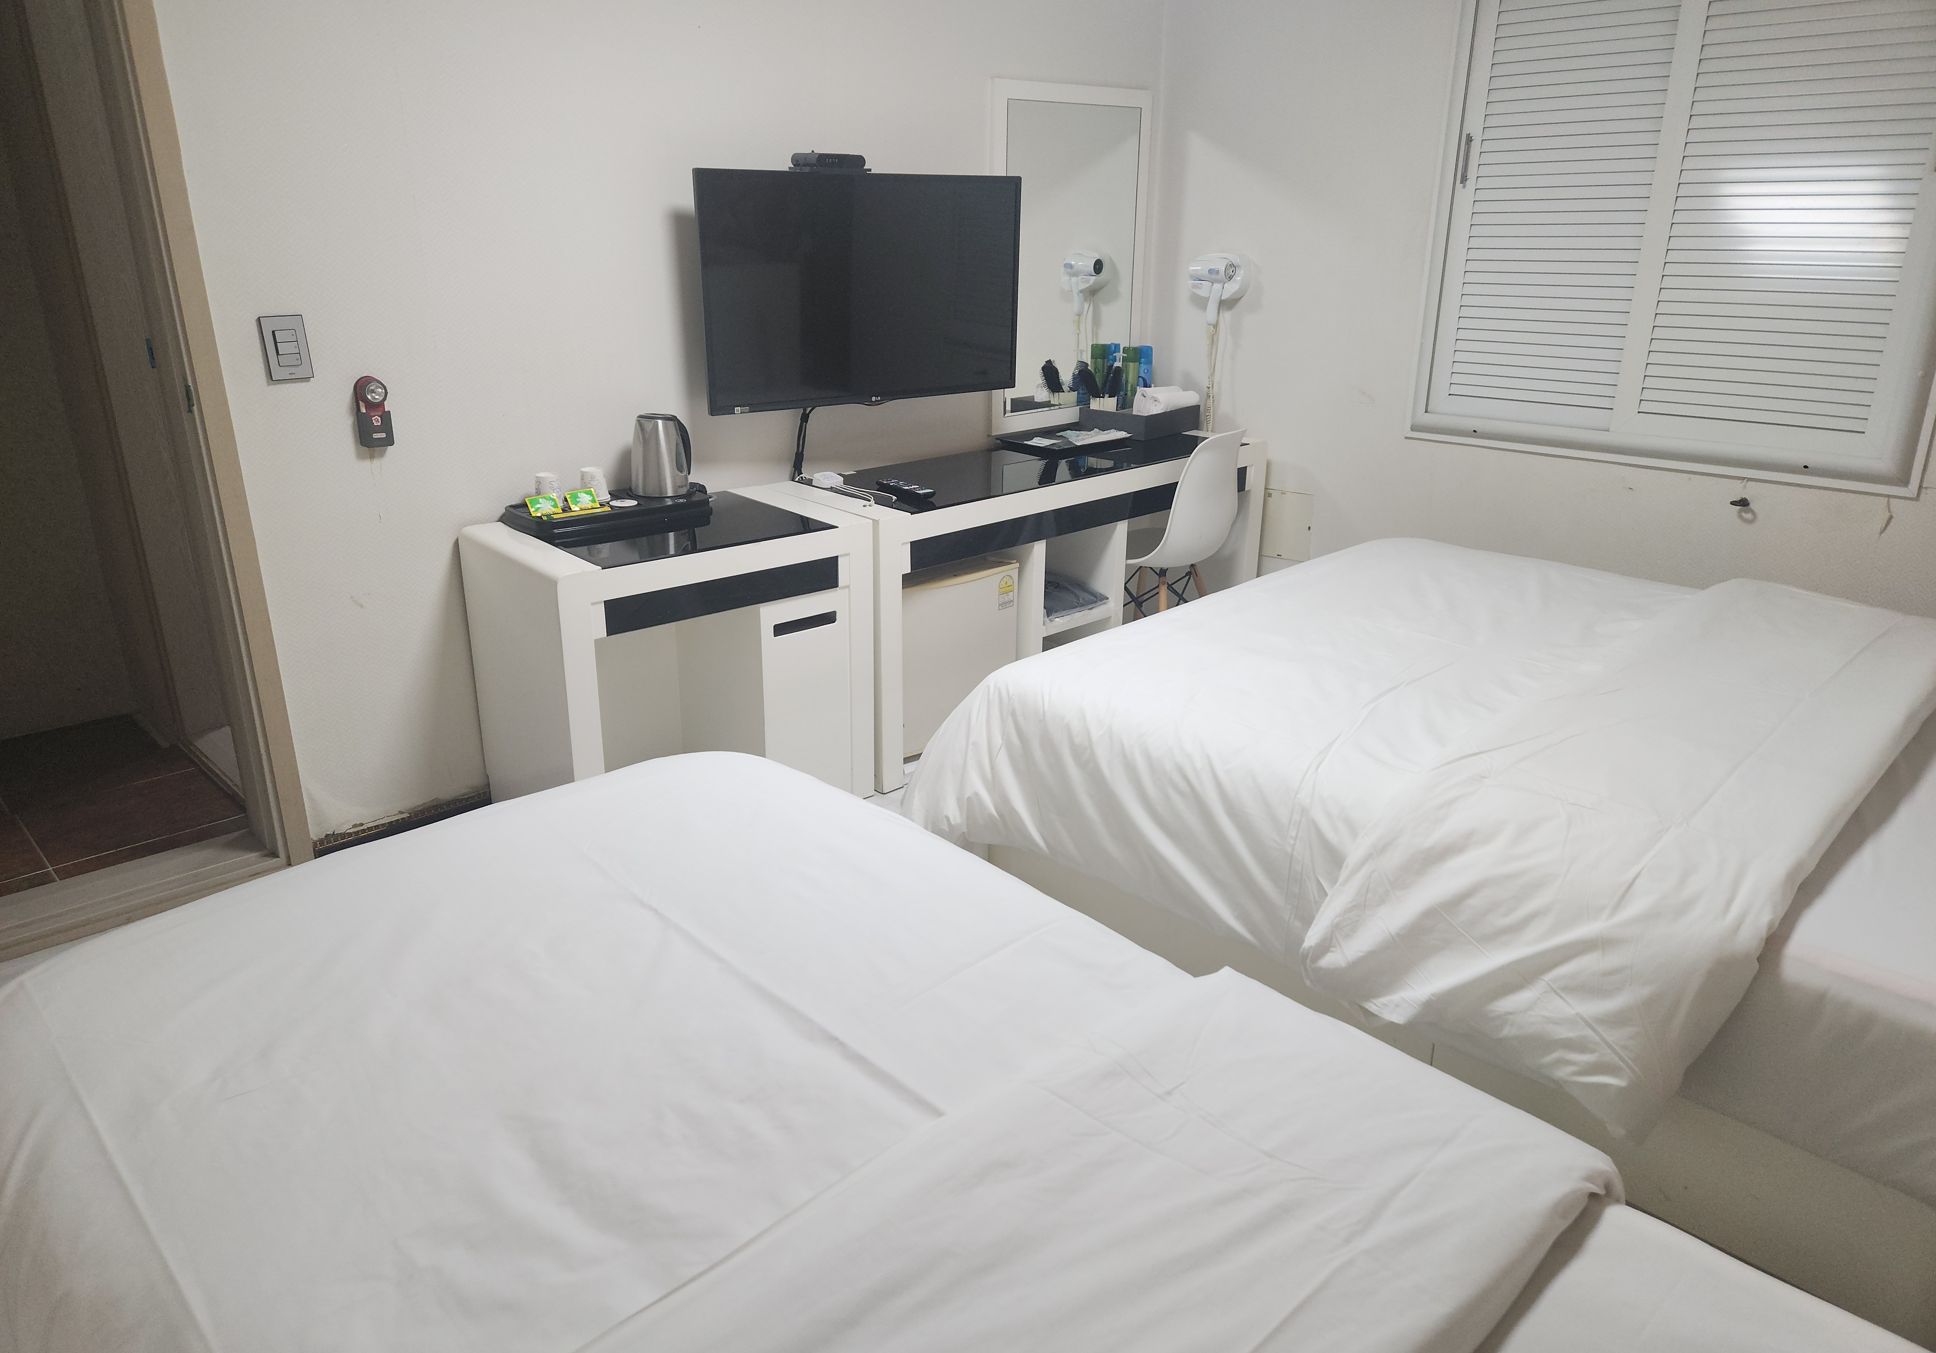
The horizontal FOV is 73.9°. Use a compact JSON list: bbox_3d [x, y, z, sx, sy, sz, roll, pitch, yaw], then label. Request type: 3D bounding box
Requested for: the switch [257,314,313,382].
[{"bbox_3d":[-1.367,-0.660,2.582,0.078,0.121,0.012,-17,27,-40],"label":"switch"}]

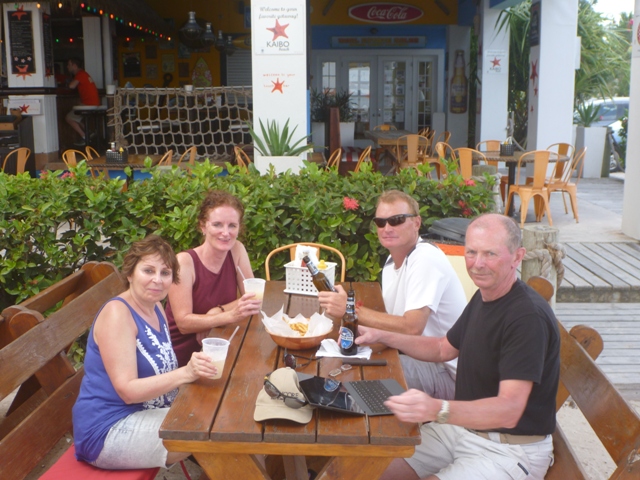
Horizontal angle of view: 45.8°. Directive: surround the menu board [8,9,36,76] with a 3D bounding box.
[{"bbox_3d":[-4.124,-2.729,10.500,0.335,0.850,0.030,0,11,0],"label":"menu board"}]

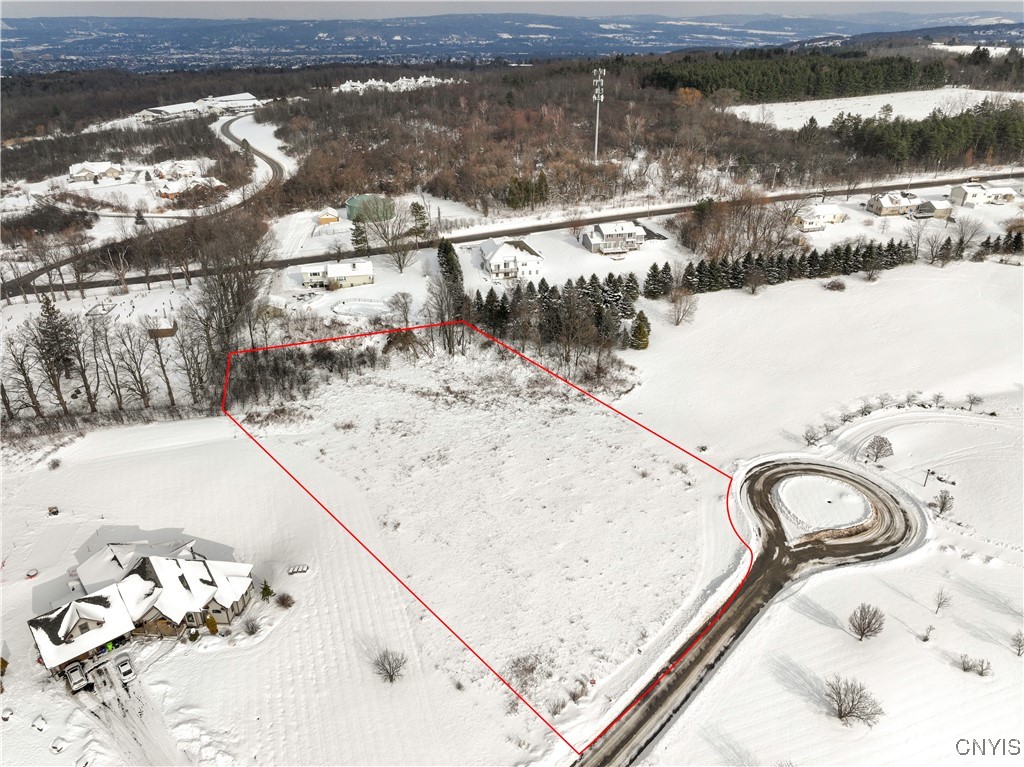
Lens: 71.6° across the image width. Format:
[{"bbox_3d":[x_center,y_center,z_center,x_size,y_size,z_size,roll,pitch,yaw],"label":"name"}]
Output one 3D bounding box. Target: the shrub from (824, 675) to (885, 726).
[{"bbox_3d":[39.555,36.767,82.145,5.400,4.600,5.400,-1,27,0],"label":"shrub"}]

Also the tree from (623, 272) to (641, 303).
[{"bbox_3d":[34.240,-27.283,201.502,4.800,8.800,4.800,-1,27,0],"label":"tree"}]

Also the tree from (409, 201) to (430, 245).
[{"bbox_3d":[-32.589,-55.315,248.447,7.000,16.500,7.000,-1,27,0],"label":"tree"}]

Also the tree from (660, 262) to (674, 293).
[{"bbox_3d":[42.840,-29.090,195.510,4.130,8.790,4.130,-1,27,0],"label":"tree"}]

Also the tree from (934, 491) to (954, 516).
[{"bbox_3d":[77.467,21.430,127.101,2.900,4.500,2.900,0,27,0],"label":"tree"}]

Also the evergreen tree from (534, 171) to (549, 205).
[{"bbox_3d":[12.245,-79.309,287.401,5.500,13.600,5.500,0,27,0],"label":"evergreen tree"}]

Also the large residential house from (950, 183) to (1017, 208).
[{"bbox_3d":[188.380,-75.790,284.520,20.500,6.900,8.400,-3,28,-5],"label":"large residential house"}]

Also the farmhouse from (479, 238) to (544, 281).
[{"bbox_3d":[0.144,-40.809,227.140,16.500,9.800,18.000,-6,28,-10],"label":"farmhouse"}]

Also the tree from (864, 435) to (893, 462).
[{"bbox_3d":[66.280,11.690,128.330,5.060,5.780,5.060,-1,27,0],"label":"tree"}]

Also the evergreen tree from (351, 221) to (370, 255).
[{"bbox_3d":[-52.413,-50.257,244.226,6.000,11.700,6.000,-1,27,0],"label":"evergreen tree"}]

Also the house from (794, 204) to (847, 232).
[{"bbox_3d":[111.735,-60.485,260.117,15.500,6.000,10.000,-4,27,-6],"label":"house"}]

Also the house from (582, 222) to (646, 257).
[{"bbox_3d":[33.940,-49.210,235.470,18.000,7.900,10.500,-7,28,-12],"label":"house"}]

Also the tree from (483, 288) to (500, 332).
[{"bbox_3d":[-5.399,-18.993,182.441,4.600,12.200,4.600,-1,27,0],"label":"tree"}]

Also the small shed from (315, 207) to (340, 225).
[{"bbox_3d":[-69.437,-63.312,268.417,6.500,4.530,6.300,-3,27,-5],"label":"small shed"}]

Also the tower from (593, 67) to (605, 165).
[{"bbox_3d":[41.170,-126.540,337.760,5.470,42.850,5.470,-1,27,0],"label":"tower"}]

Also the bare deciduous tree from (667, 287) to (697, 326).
[{"bbox_3d":[42.780,-19.260,177.010,7.480,10.380,7.480,-1,27,0],"label":"bare deciduous tree"}]

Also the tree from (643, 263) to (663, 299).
[{"bbox_3d":[38.280,-28.350,193.350,5.450,9.560,5.450,-1,27,0],"label":"tree"}]

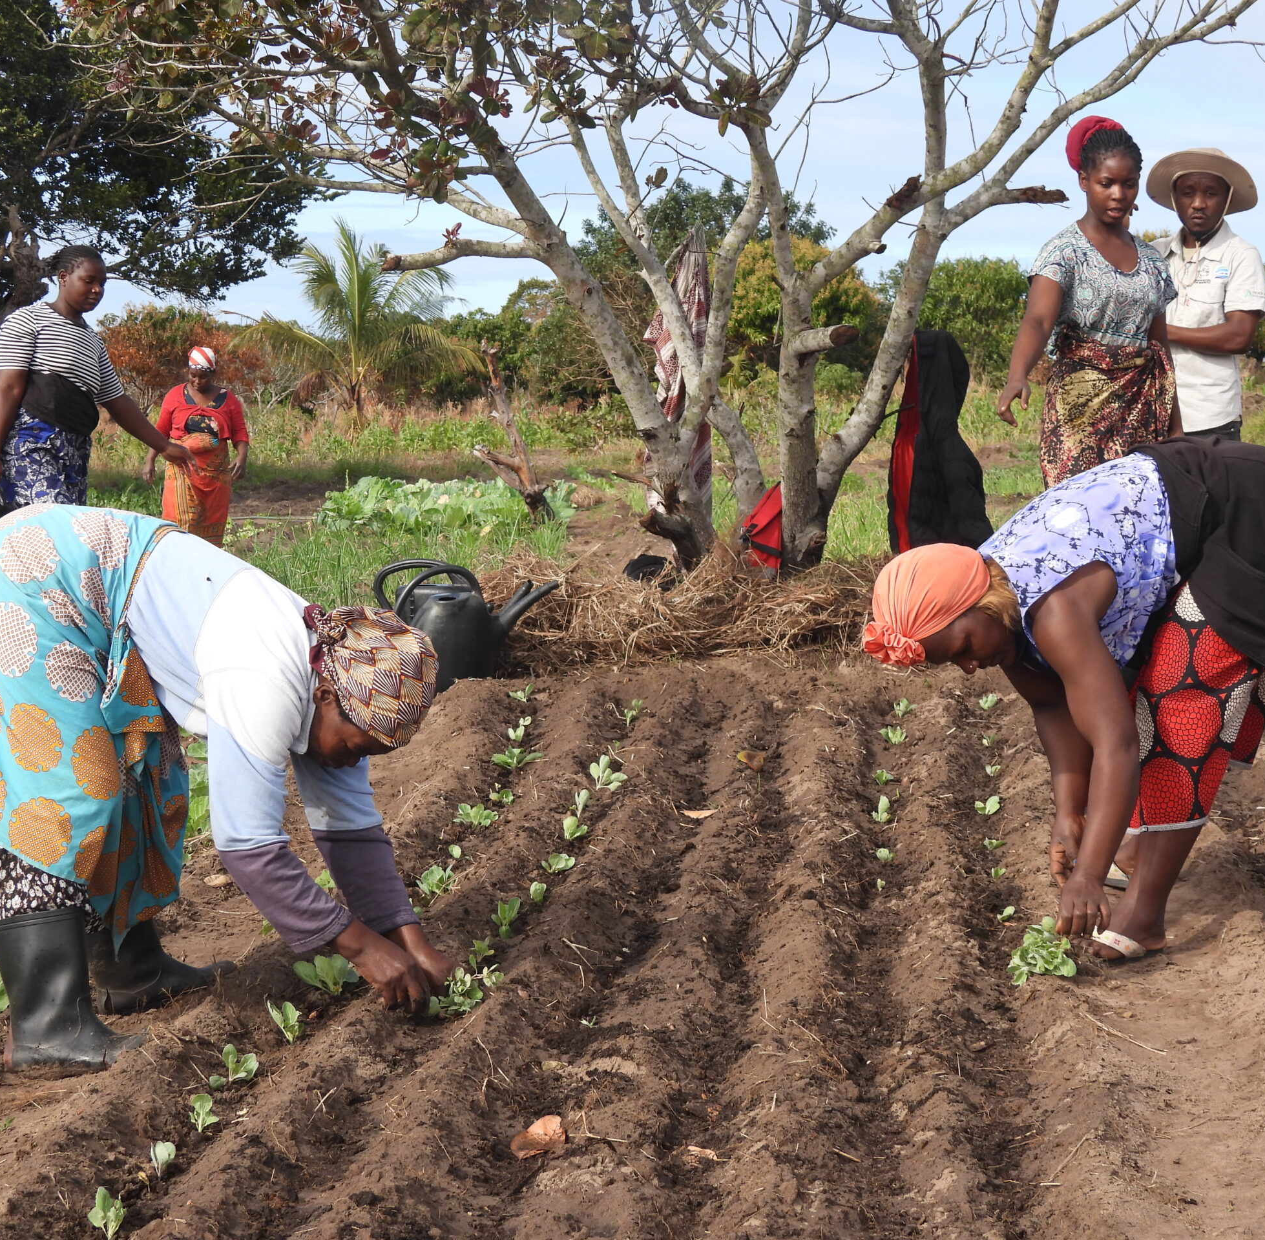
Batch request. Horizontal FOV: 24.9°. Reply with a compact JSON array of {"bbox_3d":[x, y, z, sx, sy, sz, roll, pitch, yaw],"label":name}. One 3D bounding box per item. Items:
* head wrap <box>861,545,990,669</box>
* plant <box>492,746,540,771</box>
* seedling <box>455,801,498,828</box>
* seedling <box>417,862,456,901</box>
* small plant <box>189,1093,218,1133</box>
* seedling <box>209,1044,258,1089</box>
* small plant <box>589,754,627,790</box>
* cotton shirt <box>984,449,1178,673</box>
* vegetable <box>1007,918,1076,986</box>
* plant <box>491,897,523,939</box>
[{"bbox_3d":[0.530,-0.024,5.150,0.215,0.205,0.190,12,-12,0],"label":"head wrap"},{"bbox_3d":[-0.316,0.376,7.750,0.130,0.060,0.115,0,6,0],"label":"plant"},{"bbox_3d":[-0.384,0.478,7.050,0.104,0.056,0.090,0,5,0],"label":"seedling"},{"bbox_3d":[-0.420,0.563,6.150,0.088,0.074,0.080,0,5,0],"label":"seedling"},{"bbox_3d":[-0.648,0.745,4.330,0.046,0.056,0.045,0,5,0],"label":"small plant"},{"bbox_3d":[-0.640,0.716,4.600,0.079,0.066,0.068,0,5,0],"label":"seedling"},{"bbox_3d":[-0.062,0.395,7.400,0.100,0.085,0.090,0,6,0],"label":"small plant"},{"bbox_3d":[0.837,-0.112,5.250,0.440,0.300,0.410,-23,0,0],"label":"cotton shirt"},{"bbox_3d":[0.729,0.592,5.100,0.120,0.095,0.115,0,6,0],"label":"vegetable"},{"bbox_3d":[-0.251,0.594,5.720,0.062,0.078,0.060,0,5,0],"label":"plant"}]

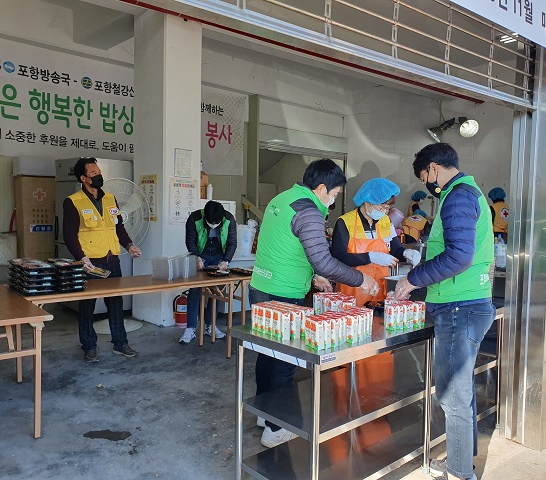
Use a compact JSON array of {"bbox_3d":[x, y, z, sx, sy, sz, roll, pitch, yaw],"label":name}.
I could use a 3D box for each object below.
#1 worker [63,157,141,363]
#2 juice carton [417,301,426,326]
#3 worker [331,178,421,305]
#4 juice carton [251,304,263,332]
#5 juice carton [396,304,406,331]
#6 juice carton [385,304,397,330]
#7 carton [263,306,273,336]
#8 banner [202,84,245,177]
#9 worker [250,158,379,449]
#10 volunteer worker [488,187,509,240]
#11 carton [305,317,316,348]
[{"bbox_3d":[-1.536,0.163,4.330,0.560,1.780,0.450,-2,4,-45],"label":"worker"},{"bbox_3d":[0.725,0.370,2.352,0.037,0.121,0.048,-1,4,-42],"label":"juice carton"},{"bbox_3d":[0.693,0.366,3.280,0.510,1.570,0.420,0,3,-23],"label":"worker"},{"bbox_3d":[-0.066,0.360,2.239,0.037,0.121,0.048,-1,4,-42],"label":"juice carton"},{"bbox_3d":[0.613,0.371,2.293,0.037,0.121,0.048,-1,4,-42],"label":"juice carton"},{"bbox_3d":[0.570,0.370,2.291,0.037,0.121,0.048,-1,4,-42],"label":"juice carton"},{"bbox_3d":[-0.004,0.364,2.172,0.037,0.121,0.048,-1,4,-42],"label":"carton"},{"bbox_3d":[-0.815,-1.797,7.999,0.880,1.380,0.020,-1,4,-40],"label":"banner"},{"bbox_3d":[0.244,0.341,2.900,0.600,1.640,0.500,-1,3,-35],"label":"worker"},{"bbox_3d":[2.960,0.206,6.200,0.480,1.690,0.360,1,3,-12],"label":"volunteer worker"},{"bbox_3d":[0.161,0.377,1.992,0.037,0.121,0.048,-1,4,-42],"label":"carton"}]

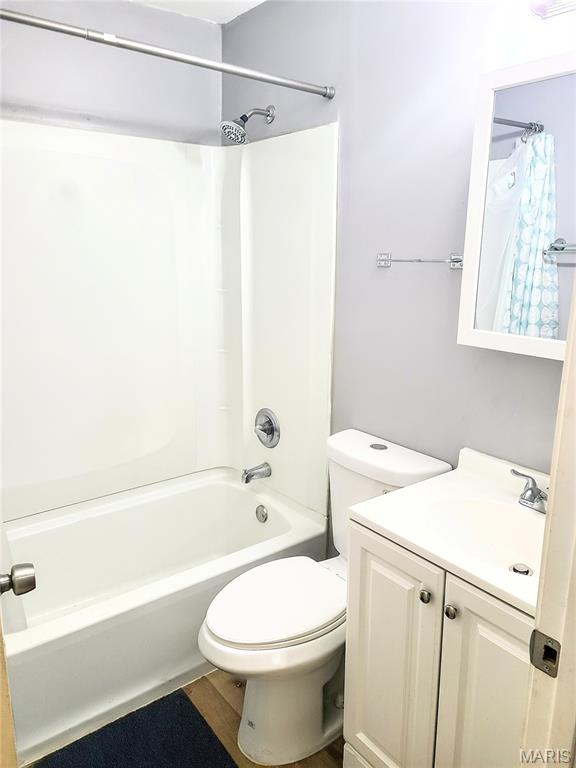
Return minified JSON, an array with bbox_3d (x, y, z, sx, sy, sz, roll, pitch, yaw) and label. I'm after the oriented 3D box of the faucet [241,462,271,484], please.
[{"bbox_3d":[-0.148,0.398,2.561,0.139,0.071,0.059,-10,17,-37],"label":"faucet"}]

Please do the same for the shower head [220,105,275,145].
[{"bbox_3d":[-0.152,-0.985,2.185,0.217,0.152,0.118,-10,17,-37],"label":"shower head"}]

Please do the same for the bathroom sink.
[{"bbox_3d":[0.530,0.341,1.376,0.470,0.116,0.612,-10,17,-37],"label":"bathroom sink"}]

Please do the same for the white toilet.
[{"bbox_3d":[0.063,0.673,1.804,0.763,0.860,0.441,-10,17,-37],"label":"white toilet"}]

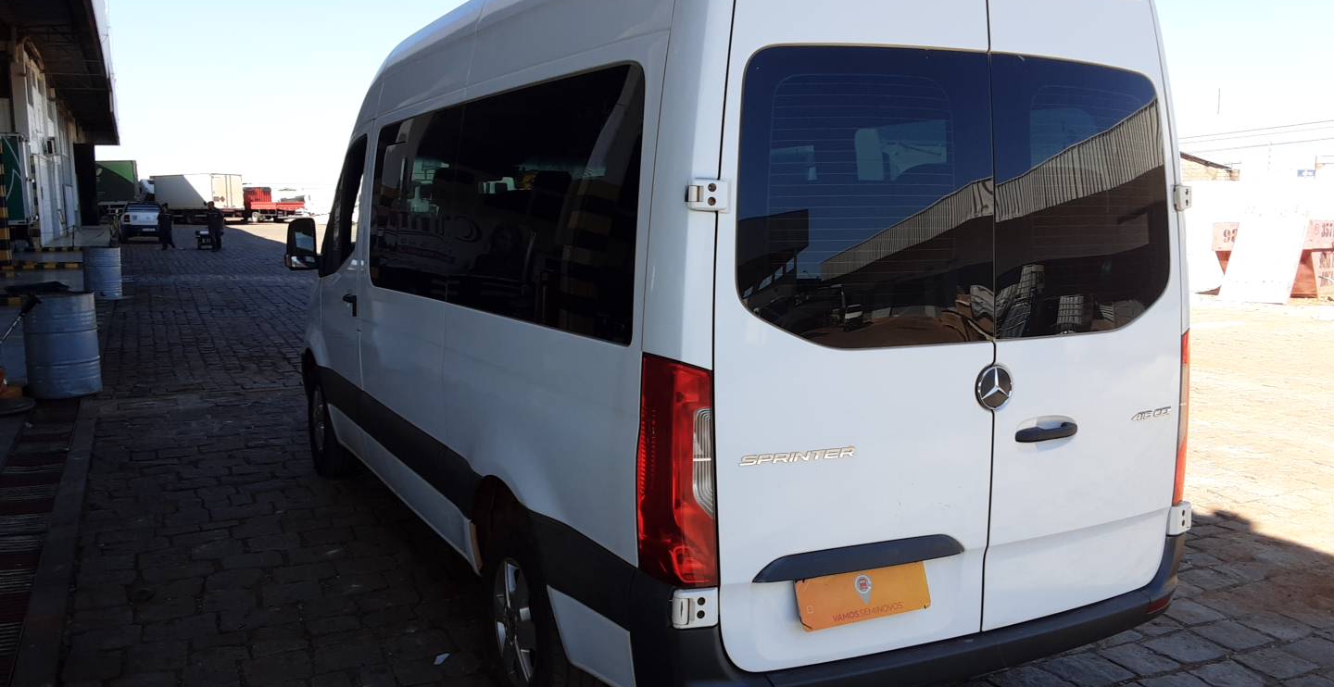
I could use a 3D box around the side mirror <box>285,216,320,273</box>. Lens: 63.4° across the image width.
[{"bbox_3d":[-2.072,-0.559,6.102,0.190,0.310,0.150,-4,7,-27],"label":"side mirror"}]

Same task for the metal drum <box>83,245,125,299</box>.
[{"bbox_3d":[-9.968,-1.215,19.109,0.585,0.880,0.585,-4,8,-27],"label":"metal drum"}]

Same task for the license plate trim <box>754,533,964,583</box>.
[{"bbox_3d":[0.499,0.537,2.706,0.640,0.064,0.050,-4,7,-27],"label":"license plate trim"}]

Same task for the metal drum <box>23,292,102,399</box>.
[{"bbox_3d":[-5.395,0.019,9.645,0.585,0.880,0.585,-4,8,-27],"label":"metal drum"}]

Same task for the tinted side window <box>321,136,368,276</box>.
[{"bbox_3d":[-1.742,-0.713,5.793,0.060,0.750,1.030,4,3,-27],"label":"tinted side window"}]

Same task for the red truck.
[{"bbox_3d":[-29.897,-10.612,82.000,2.250,2.750,6.400,-6,10,-42],"label":"red truck"}]

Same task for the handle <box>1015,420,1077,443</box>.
[{"bbox_3d":[1.029,0.247,2.928,0.230,0.043,0.050,-4,7,-27],"label":"handle"}]

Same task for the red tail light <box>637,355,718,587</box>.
[{"bbox_3d":[0.024,0.304,2.548,0.170,0.560,0.140,-4,7,-27],"label":"red tail light"}]

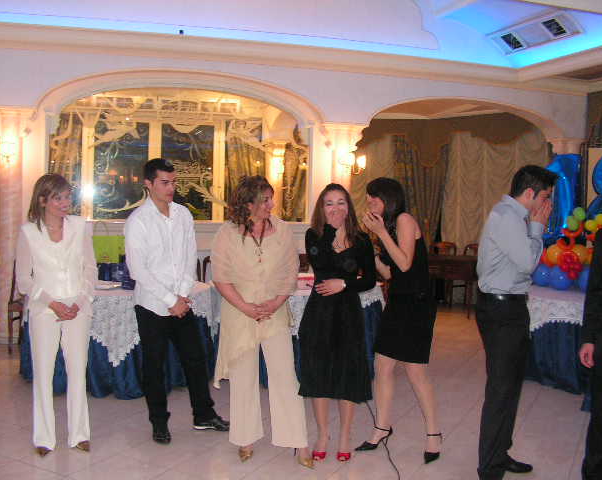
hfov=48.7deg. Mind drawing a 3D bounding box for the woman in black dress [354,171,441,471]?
[{"bbox_3d":[0.602,0.468,4.096,0.450,1.660,0.420,0,2,-22],"label":"woman in black dress"}]

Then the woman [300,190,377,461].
[{"bbox_3d":[0.223,0.478,4.036,0.450,1.630,0.360,1,2,3],"label":"woman"}]

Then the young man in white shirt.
[{"bbox_3d":[-0.808,0.377,4.334,0.530,1.780,0.450,0,2,-27],"label":"young man in white shirt"}]

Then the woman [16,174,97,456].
[{"bbox_3d":[-1.493,0.438,4.066,0.470,1.650,0.340,0,2,-23],"label":"woman"}]

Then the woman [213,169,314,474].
[{"bbox_3d":[-0.235,0.457,3.986,0.540,1.660,0.370,1,2,-13],"label":"woman"}]

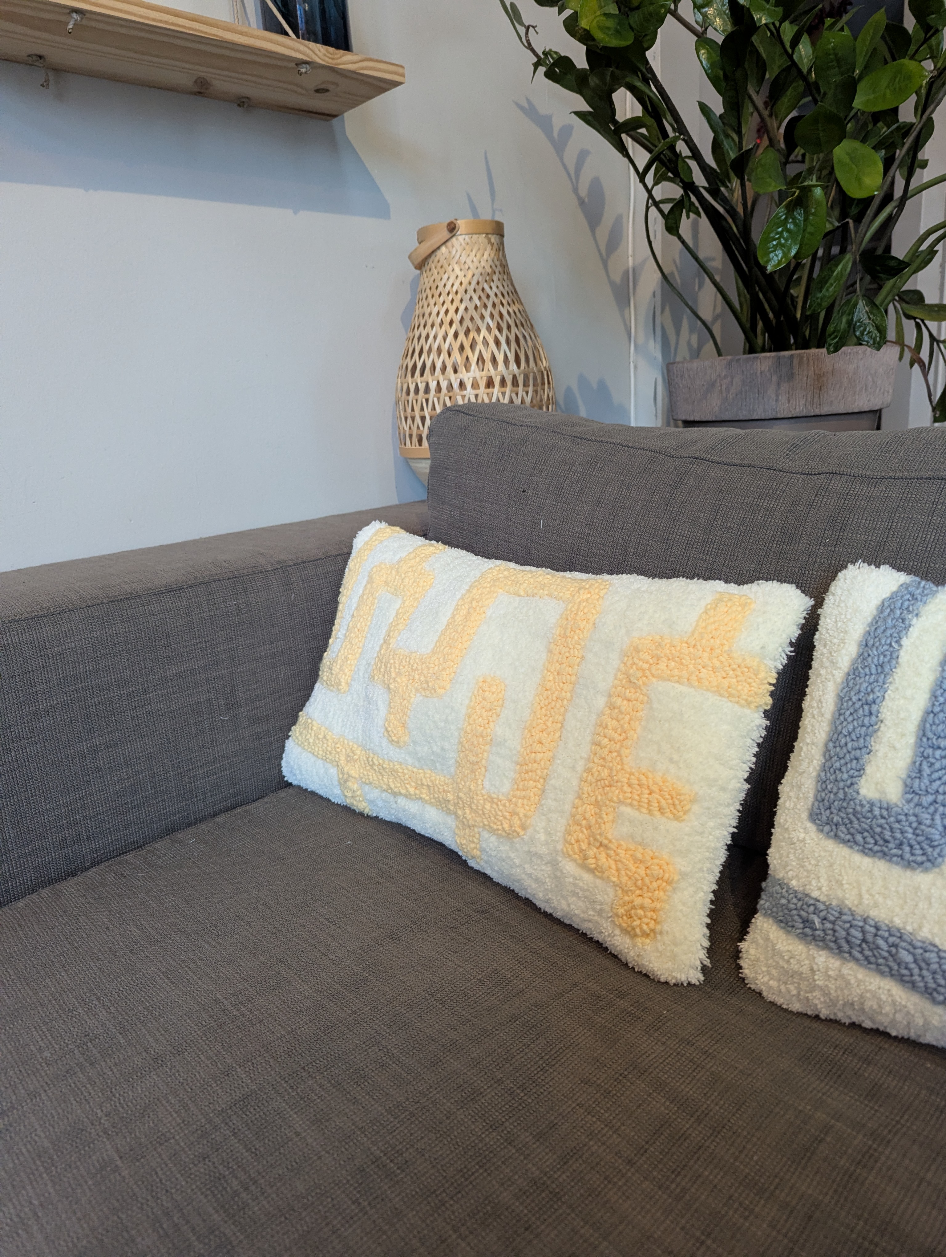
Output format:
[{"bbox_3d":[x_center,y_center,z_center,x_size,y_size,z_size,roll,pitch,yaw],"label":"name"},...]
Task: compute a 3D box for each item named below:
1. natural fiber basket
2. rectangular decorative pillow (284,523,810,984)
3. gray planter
[{"bbox_3d":[-0.001,-0.404,1.231,0.238,0.308,0.238,-4,15,1],"label":"natural fiber basket"},{"bbox_3d":[0.019,0.067,0.790,0.500,0.295,0.130,13,-5,42],"label":"rectangular decorative pillow"},{"bbox_3d":[0.445,-0.244,1.262,0.325,0.290,0.325,-16,19,-39],"label":"gray planter"}]

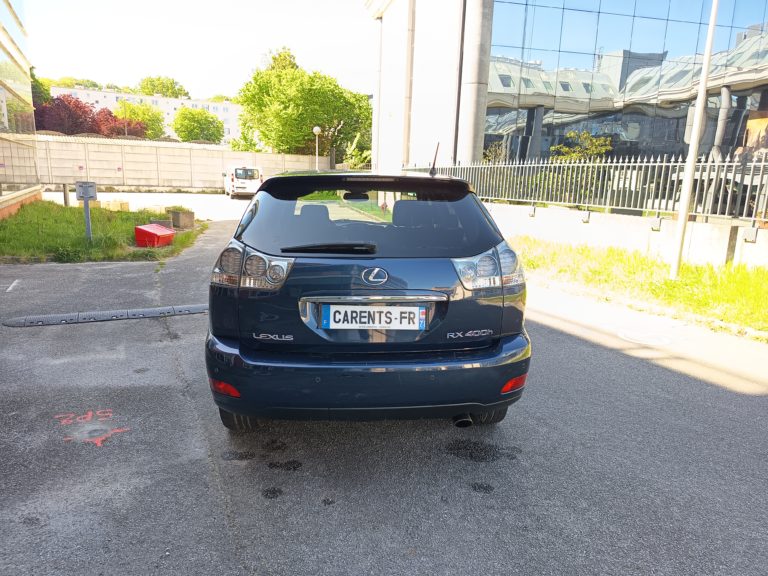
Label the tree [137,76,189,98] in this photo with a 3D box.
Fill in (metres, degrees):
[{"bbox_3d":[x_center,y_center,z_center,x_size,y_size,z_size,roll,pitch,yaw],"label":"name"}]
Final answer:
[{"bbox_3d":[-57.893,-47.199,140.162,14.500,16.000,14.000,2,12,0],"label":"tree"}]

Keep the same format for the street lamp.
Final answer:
[{"bbox_3d":[-3.574,-6.411,28.285,0.430,4.167,0.430,2,12,0],"label":"street lamp"}]

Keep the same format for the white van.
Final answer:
[{"bbox_3d":[-9.177,-6.833,34.918,1.930,1.960,4.800,-3,12,-21],"label":"white van"}]

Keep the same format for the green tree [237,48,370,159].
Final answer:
[{"bbox_3d":[-6.936,-14.626,47.524,13.000,12.296,12.000,2,12,0],"label":"green tree"}]

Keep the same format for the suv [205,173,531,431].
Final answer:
[{"bbox_3d":[-0.222,-0.178,4.735,1.845,1.690,4.755,1,12,-5],"label":"suv"}]

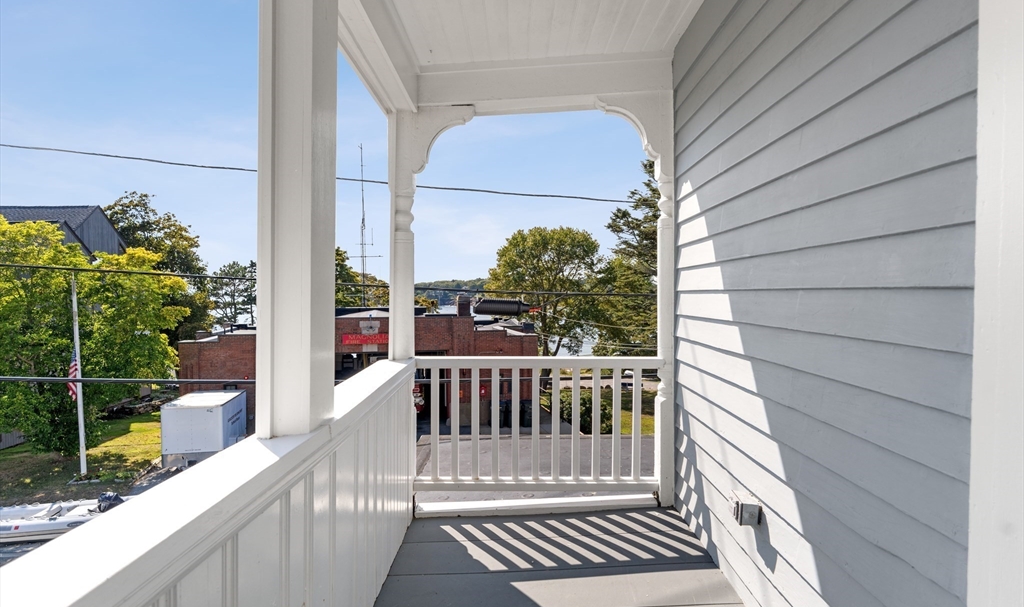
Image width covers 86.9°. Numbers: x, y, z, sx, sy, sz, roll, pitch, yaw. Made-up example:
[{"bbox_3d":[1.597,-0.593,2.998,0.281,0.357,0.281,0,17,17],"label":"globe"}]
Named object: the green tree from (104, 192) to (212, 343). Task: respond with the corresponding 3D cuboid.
[{"bbox_3d":[-21.950,-0.570,33.000,7.800,12.300,7.800,0,1,-34],"label":"green tree"}]

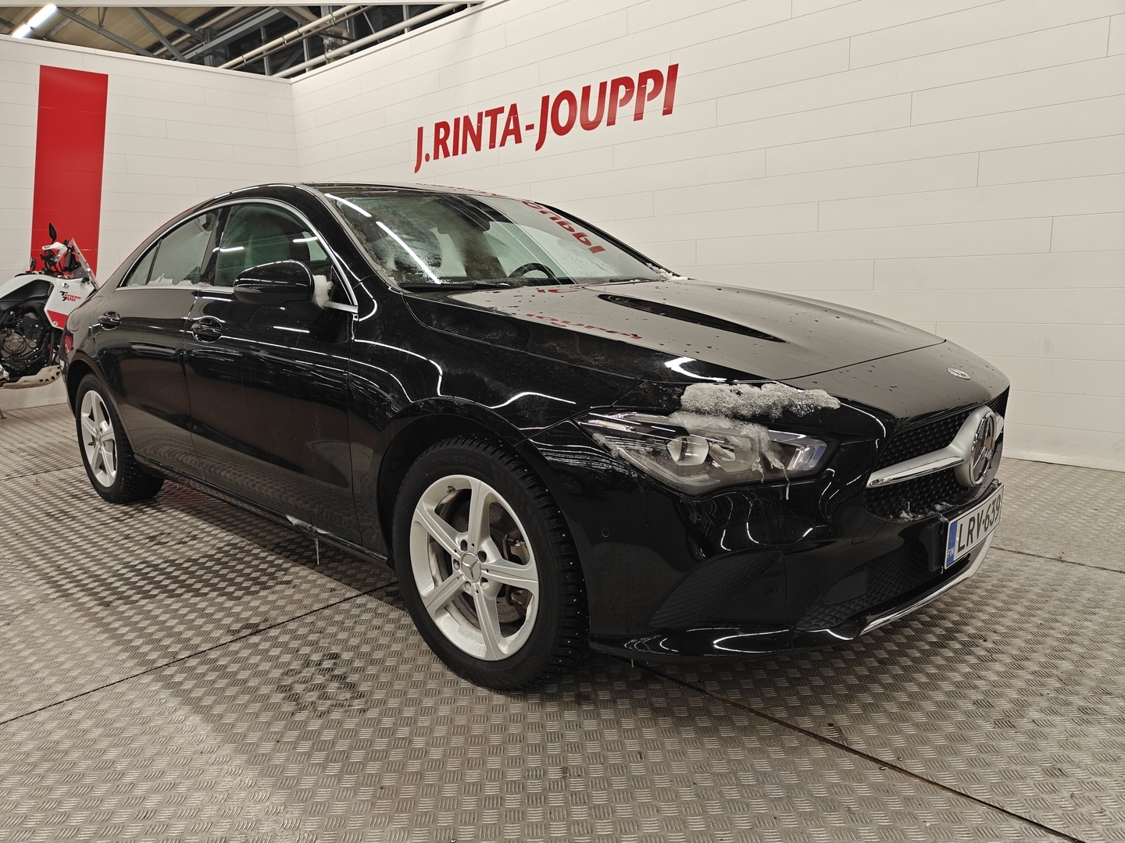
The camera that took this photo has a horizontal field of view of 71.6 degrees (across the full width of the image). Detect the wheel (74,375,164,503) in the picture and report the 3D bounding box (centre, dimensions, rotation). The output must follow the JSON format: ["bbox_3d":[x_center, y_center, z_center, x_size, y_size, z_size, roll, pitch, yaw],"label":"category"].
[{"bbox_3d":[-2.175,0.069,3.831,0.650,0.650,0.210,8,15,42],"label":"wheel"}]

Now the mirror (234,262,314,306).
[{"bbox_3d":[-0.851,-0.412,2.345,0.145,0.150,0.215,8,15,42],"label":"mirror"}]

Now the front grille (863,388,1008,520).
[{"bbox_3d":[1.008,0.061,1.951,0.140,0.250,0.980,8,15,42],"label":"front grille"}]

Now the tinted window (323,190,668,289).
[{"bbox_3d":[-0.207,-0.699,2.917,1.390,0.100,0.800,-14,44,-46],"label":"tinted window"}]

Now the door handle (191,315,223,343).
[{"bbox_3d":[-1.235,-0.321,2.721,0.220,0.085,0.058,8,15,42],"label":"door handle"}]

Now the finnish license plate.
[{"bbox_3d":[1.050,0.256,1.977,0.020,0.118,0.442,8,15,42],"label":"finnish license plate"}]

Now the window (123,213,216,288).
[{"bbox_3d":[-1.645,-0.715,3.310,0.897,0.327,0.060,9,-13,44],"label":"window"}]

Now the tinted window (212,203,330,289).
[{"bbox_3d":[-0.957,-0.585,2.628,0.943,0.378,0.060,8,-13,42],"label":"tinted window"}]

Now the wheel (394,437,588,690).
[{"bbox_3d":[-0.169,0.349,2.002,0.650,0.650,0.210,8,15,42],"label":"wheel"}]

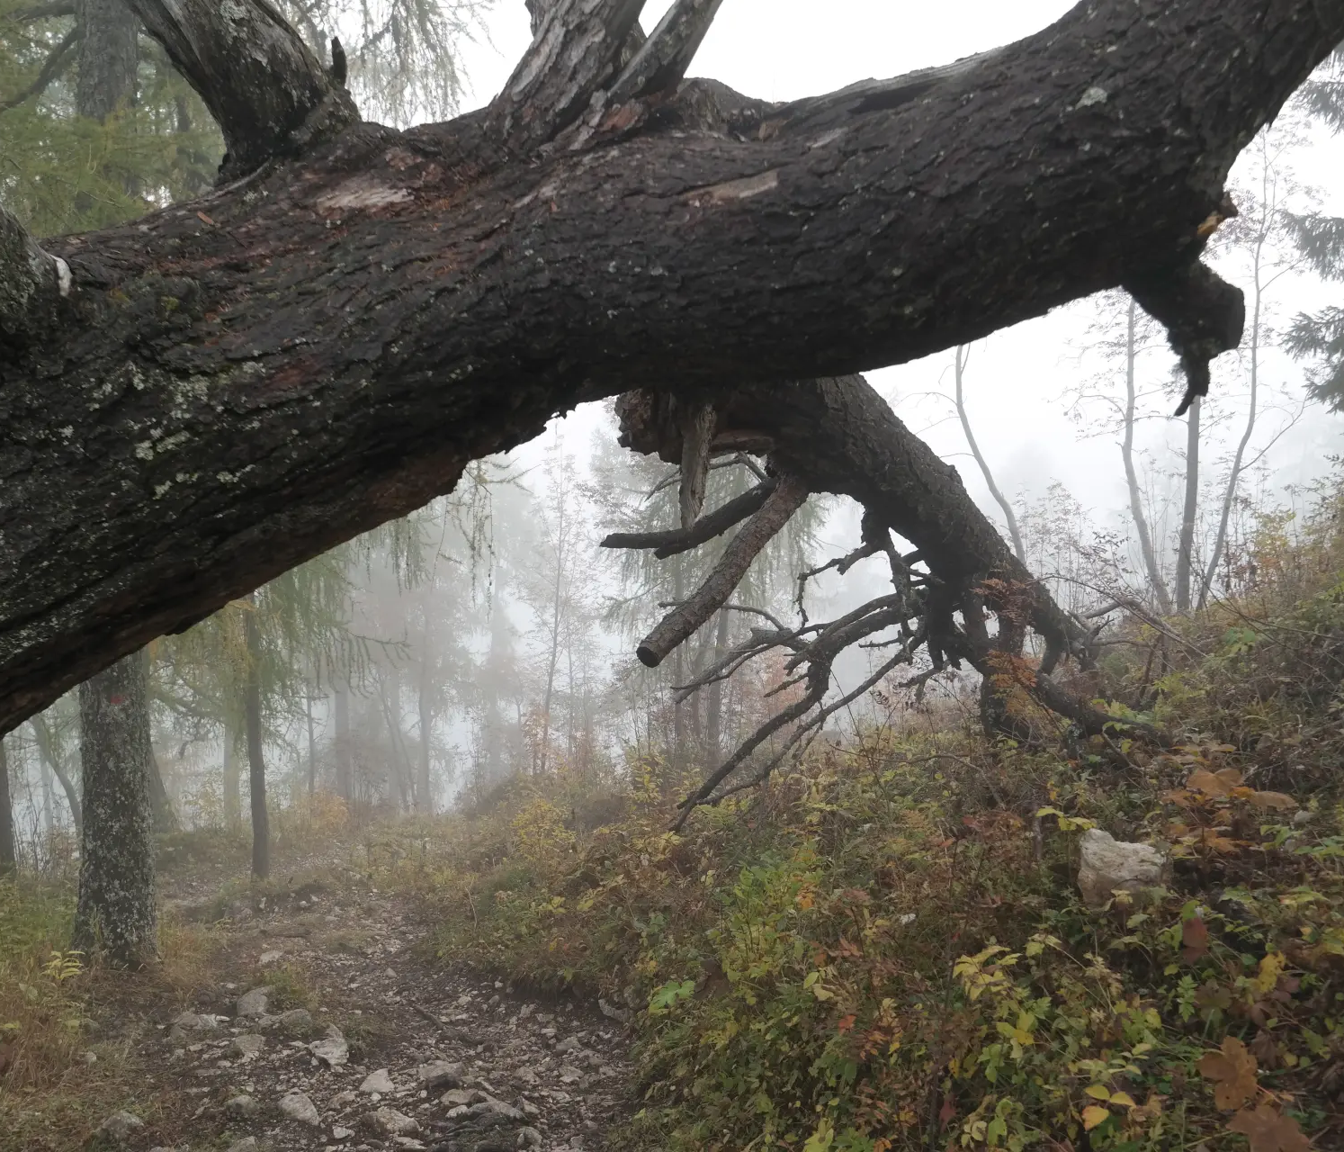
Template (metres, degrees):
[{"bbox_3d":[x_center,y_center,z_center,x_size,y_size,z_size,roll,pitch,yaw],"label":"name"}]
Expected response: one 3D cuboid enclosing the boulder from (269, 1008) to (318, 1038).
[{"bbox_3d":[-1.600,1.890,4.870,0.220,0.120,0.170,0,2,0],"label":"boulder"}]

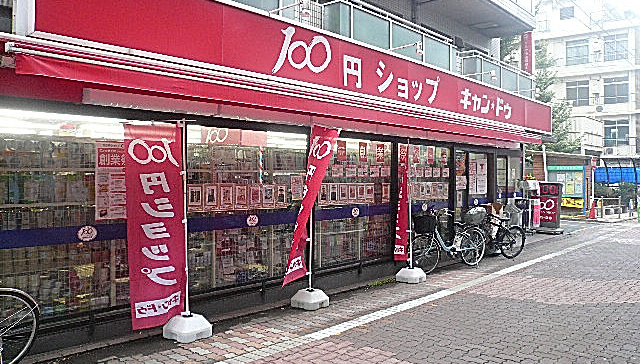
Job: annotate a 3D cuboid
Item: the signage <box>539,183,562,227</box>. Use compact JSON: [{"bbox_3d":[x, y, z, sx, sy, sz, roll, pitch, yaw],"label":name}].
[{"bbox_3d":[6.010,0.597,13.450,0.500,1.140,0.250,0,1,42],"label":"signage"}]

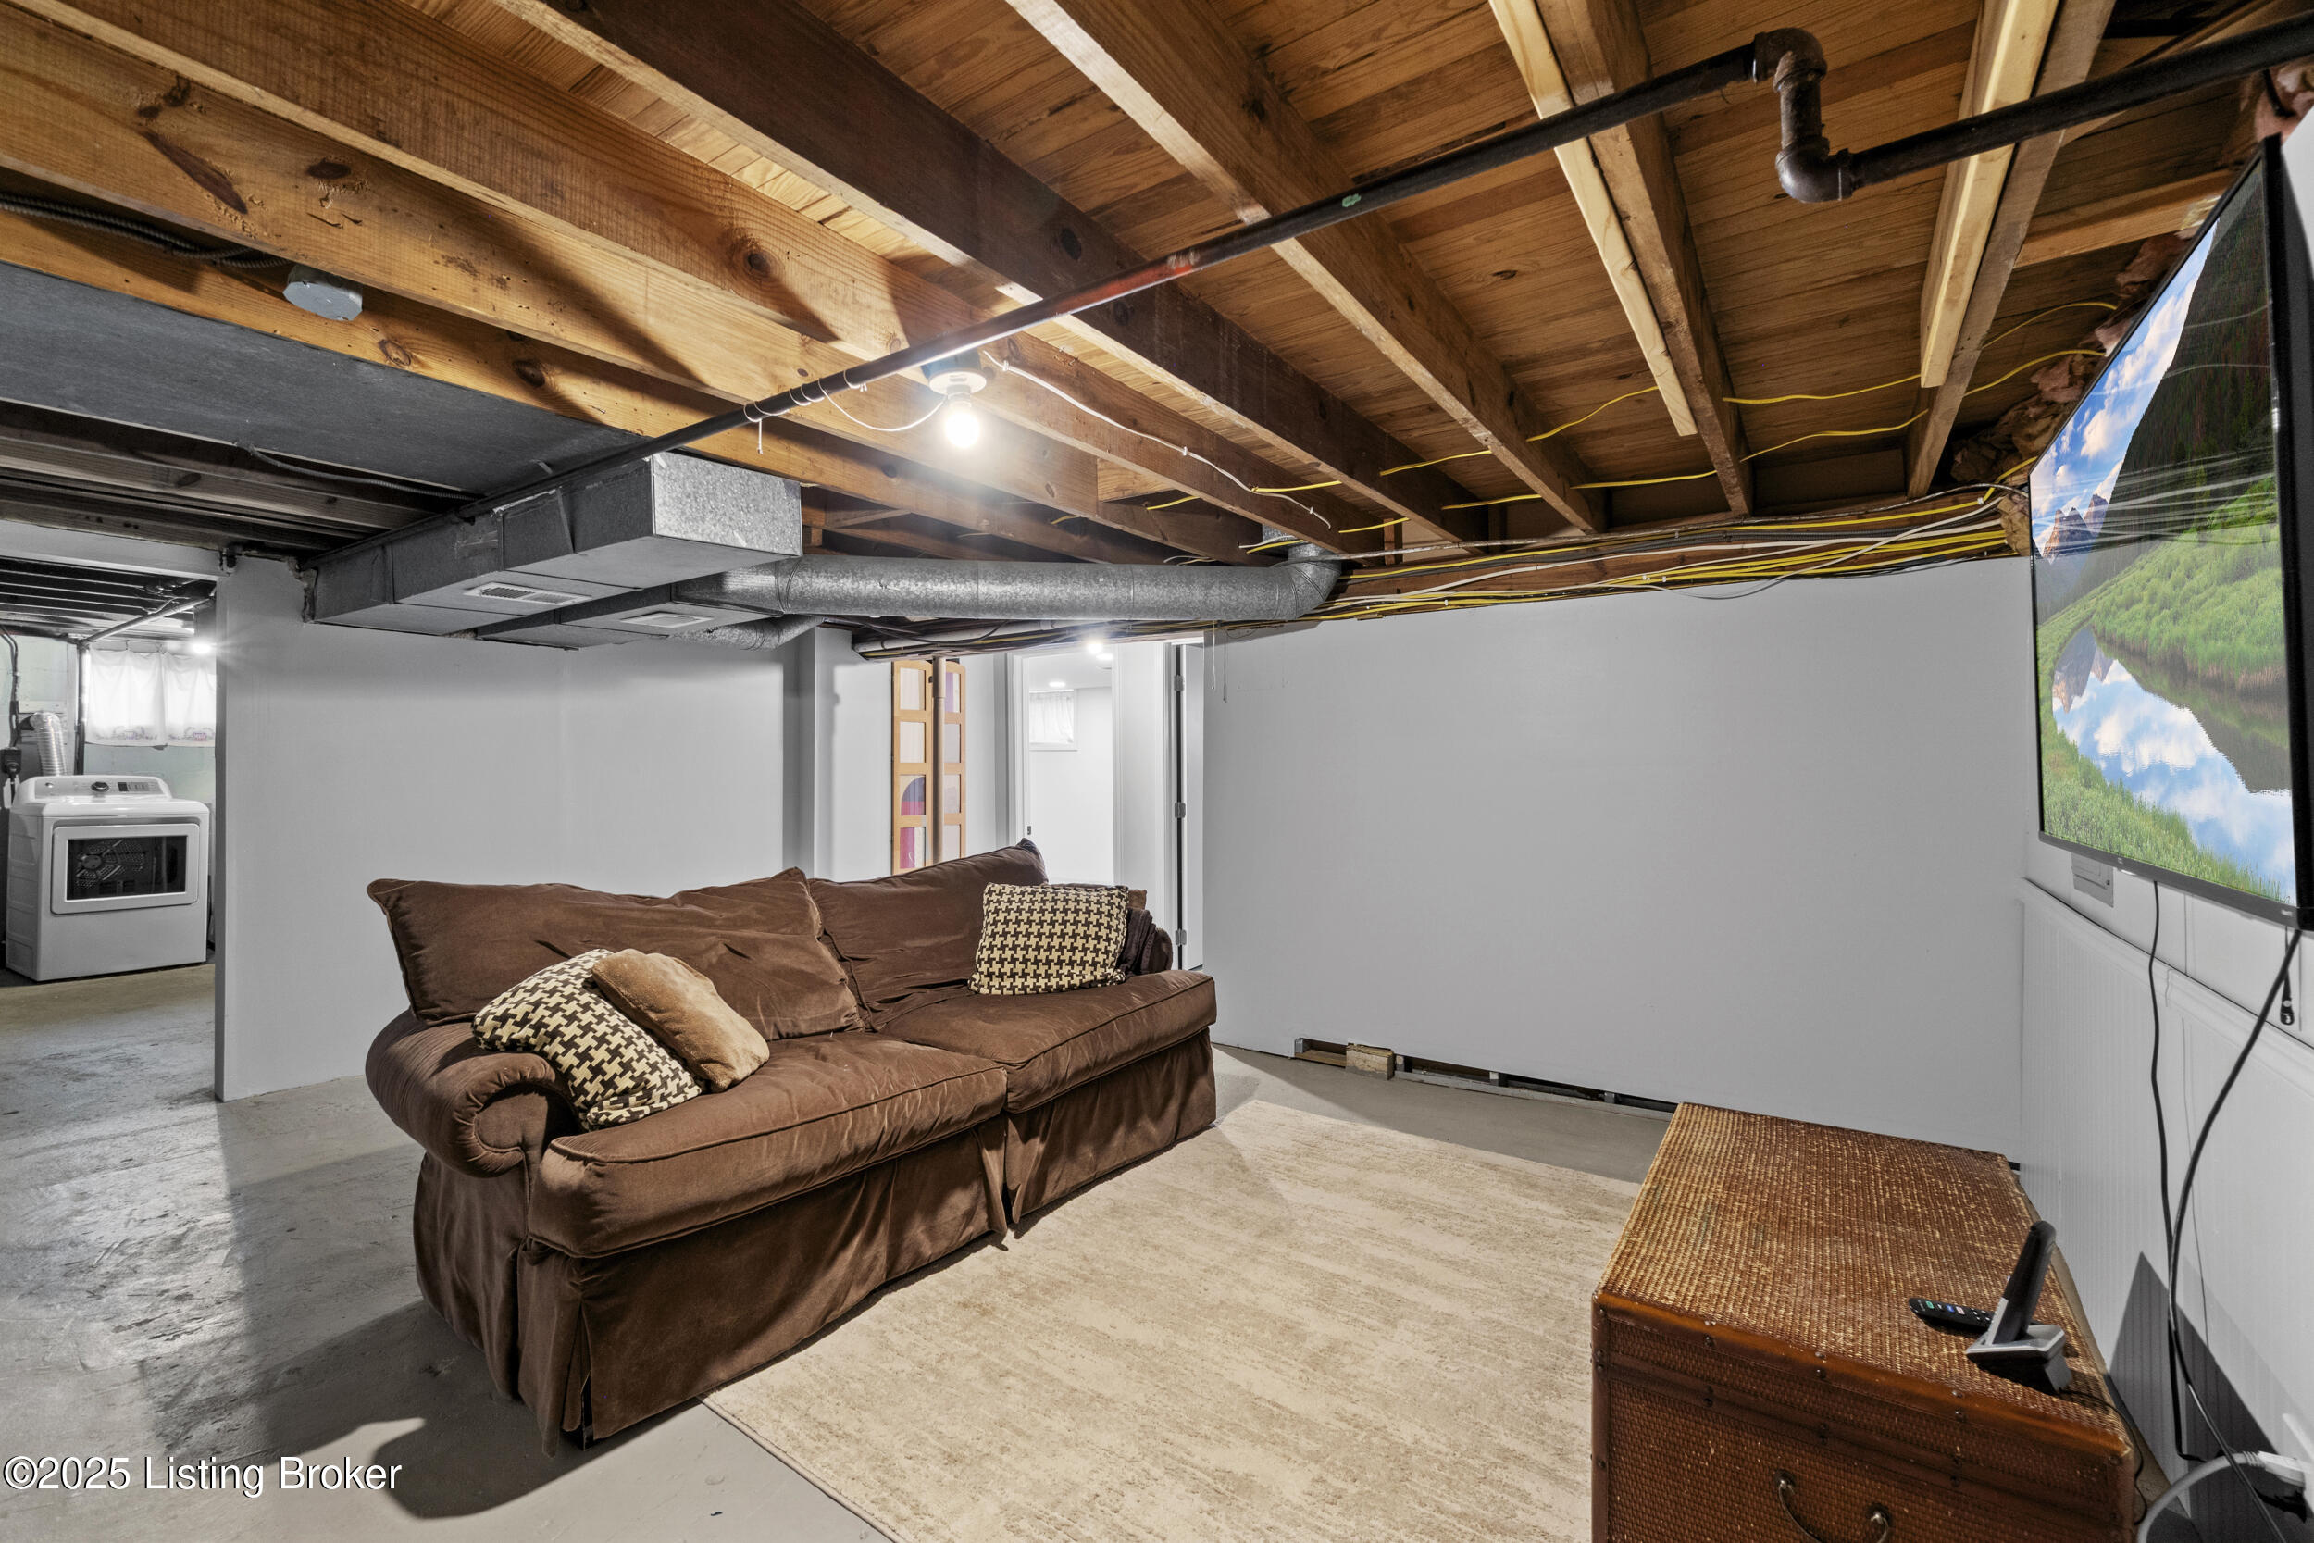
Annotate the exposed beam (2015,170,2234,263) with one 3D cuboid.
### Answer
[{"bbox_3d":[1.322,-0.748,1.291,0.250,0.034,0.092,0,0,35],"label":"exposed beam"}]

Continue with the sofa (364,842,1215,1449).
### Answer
[{"bbox_3d":[-0.739,0.677,2.565,0.970,0.860,2.000,0,0,38],"label":"sofa"}]

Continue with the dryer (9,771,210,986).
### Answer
[{"bbox_3d":[-6.403,0.618,5.894,0.740,1.130,0.686,0,0,31],"label":"dryer"}]

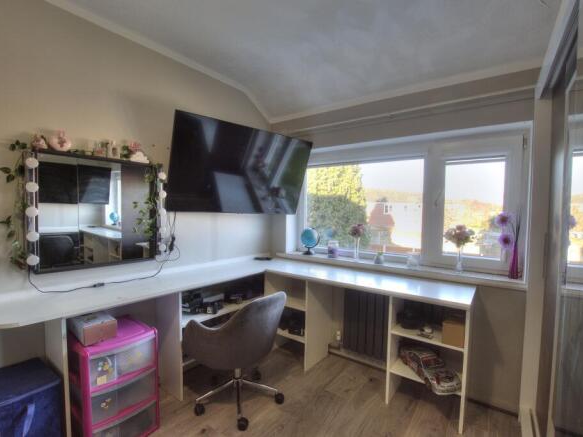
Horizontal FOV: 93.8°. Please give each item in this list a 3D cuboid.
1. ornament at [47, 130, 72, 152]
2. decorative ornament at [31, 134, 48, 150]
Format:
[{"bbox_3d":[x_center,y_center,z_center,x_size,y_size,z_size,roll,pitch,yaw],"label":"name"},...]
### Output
[{"bbox_3d":[-1.258,-0.423,1.487,0.084,0.114,0.093,2,1,36],"label":"ornament"},{"bbox_3d":[-1.308,-0.395,1.420,0.064,0.070,0.061,2,1,36],"label":"decorative ornament"}]

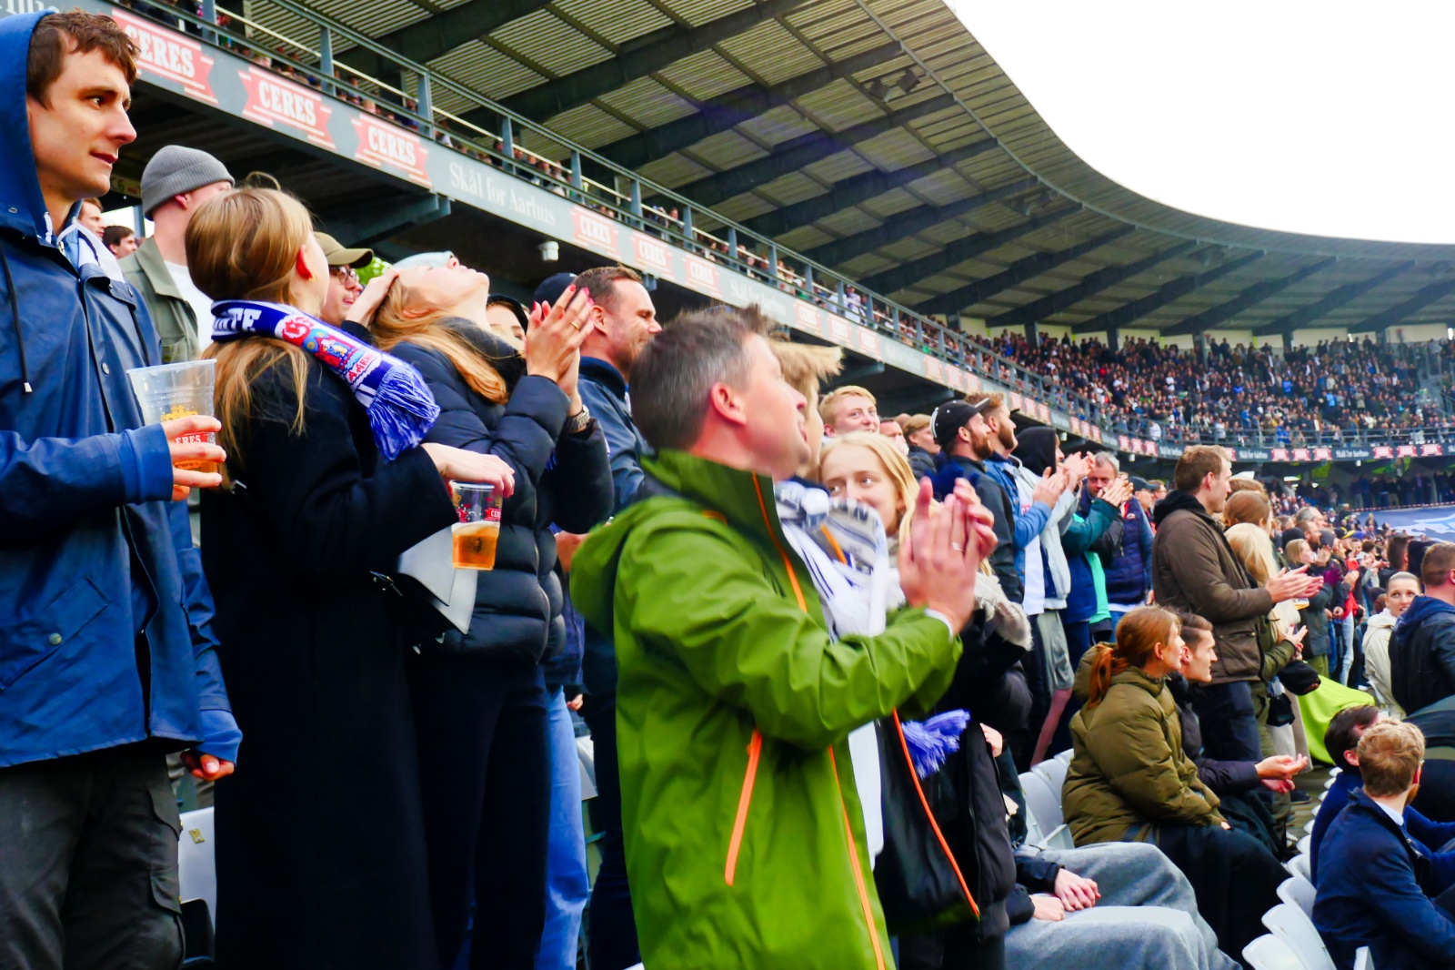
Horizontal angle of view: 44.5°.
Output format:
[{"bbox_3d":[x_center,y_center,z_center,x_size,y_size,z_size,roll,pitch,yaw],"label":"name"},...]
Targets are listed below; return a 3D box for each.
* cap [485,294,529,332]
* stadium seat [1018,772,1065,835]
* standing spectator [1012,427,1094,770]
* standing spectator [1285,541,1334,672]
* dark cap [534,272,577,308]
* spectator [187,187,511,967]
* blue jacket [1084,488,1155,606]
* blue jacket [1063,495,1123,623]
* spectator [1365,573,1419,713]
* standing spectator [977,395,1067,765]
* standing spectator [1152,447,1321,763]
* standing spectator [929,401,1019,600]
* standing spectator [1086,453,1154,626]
[{"bbox_3d":[-0.695,-0.515,5.350,0.190,0.150,0.230,1,-2,-22],"label":"cap"},{"bbox_3d":[1.175,1.215,6.150,0.400,0.420,0.460,-1,-2,21],"label":"stadium seat"},{"bbox_3d":[1.480,0.610,8.120,0.480,1.740,0.520,-1,-2,16],"label":"standing spectator"},{"bbox_3d":[4.695,1.269,14.267,0.450,1.680,0.480,0,-2,8],"label":"standing spectator"},{"bbox_3d":[-0.474,-0.599,5.597,0.260,0.140,0.180,0,-2,-10],"label":"dark cap"},{"bbox_3d":[-0.628,0.362,2.887,0.490,1.700,0.490,1,-3,-27],"label":"spectator"},{"bbox_3d":[1.882,0.315,8.788,0.560,0.620,0.330,0,-2,12],"label":"blue jacket"},{"bbox_3d":[1.740,0.360,8.700,0.440,0.680,0.520,-1,-2,18],"label":"blue jacket"},{"bbox_3d":[3.166,1.253,8.367,0.380,1.680,0.480,-1,-2,25],"label":"spectator"},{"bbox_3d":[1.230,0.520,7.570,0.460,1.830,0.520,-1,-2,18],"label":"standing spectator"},{"bbox_3d":[2.023,0.760,7.064,0.620,1.830,0.530,0,-2,3],"label":"standing spectator"},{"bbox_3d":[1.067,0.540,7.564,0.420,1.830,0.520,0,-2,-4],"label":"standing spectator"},{"bbox_3d":[2.090,0.685,9.500,0.530,1.710,0.360,0,-2,-7],"label":"standing spectator"}]

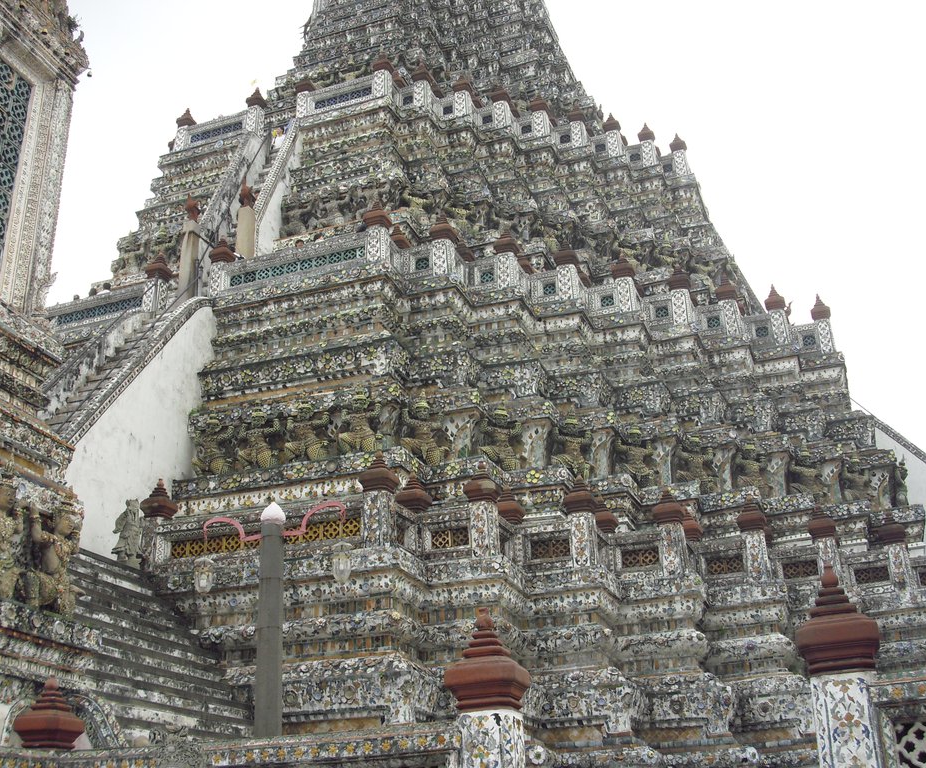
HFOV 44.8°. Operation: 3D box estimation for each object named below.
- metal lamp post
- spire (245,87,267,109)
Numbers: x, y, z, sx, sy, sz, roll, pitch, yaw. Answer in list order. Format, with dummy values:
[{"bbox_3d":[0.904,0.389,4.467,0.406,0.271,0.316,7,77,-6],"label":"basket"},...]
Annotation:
[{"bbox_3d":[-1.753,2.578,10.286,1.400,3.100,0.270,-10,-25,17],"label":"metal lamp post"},{"bbox_3d":[-5.473,-7.594,29.877,0.444,0.600,0.444,-10,-25,19],"label":"spire"}]

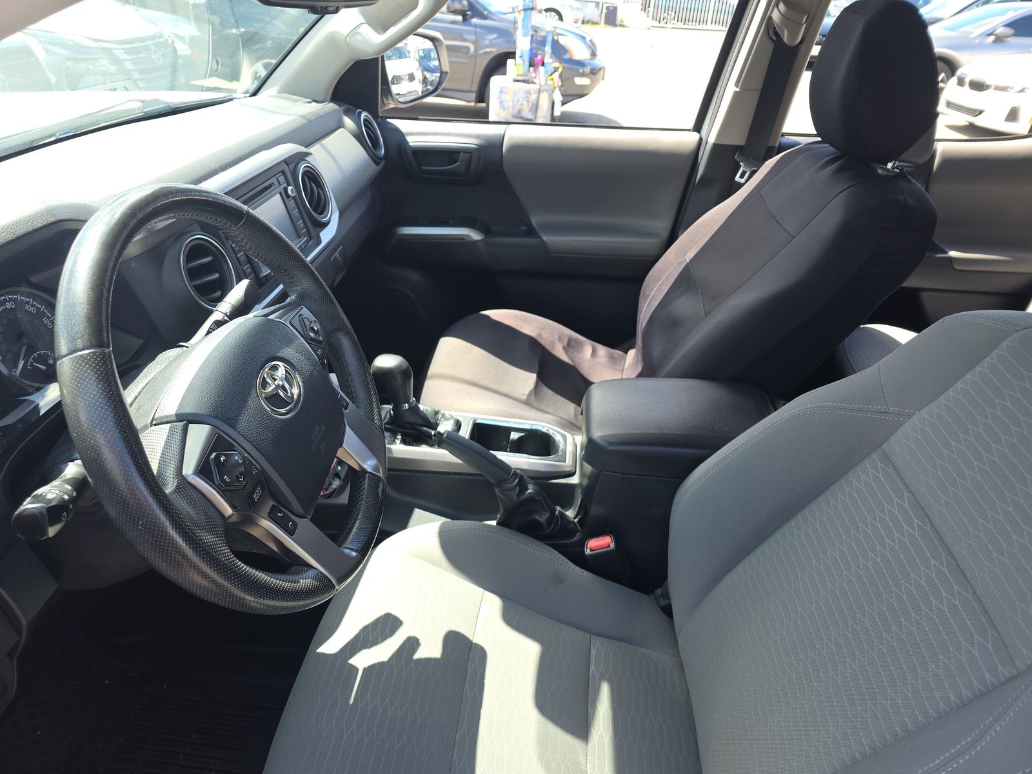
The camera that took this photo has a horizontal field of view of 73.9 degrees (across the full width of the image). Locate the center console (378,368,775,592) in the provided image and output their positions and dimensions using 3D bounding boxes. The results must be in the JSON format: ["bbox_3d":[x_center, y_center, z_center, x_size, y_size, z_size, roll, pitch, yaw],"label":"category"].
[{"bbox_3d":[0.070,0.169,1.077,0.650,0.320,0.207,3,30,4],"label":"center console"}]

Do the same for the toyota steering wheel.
[{"bbox_3d":[-0.249,0.014,0.618,0.100,0.382,0.382,-18,26,16],"label":"toyota steering wheel"}]

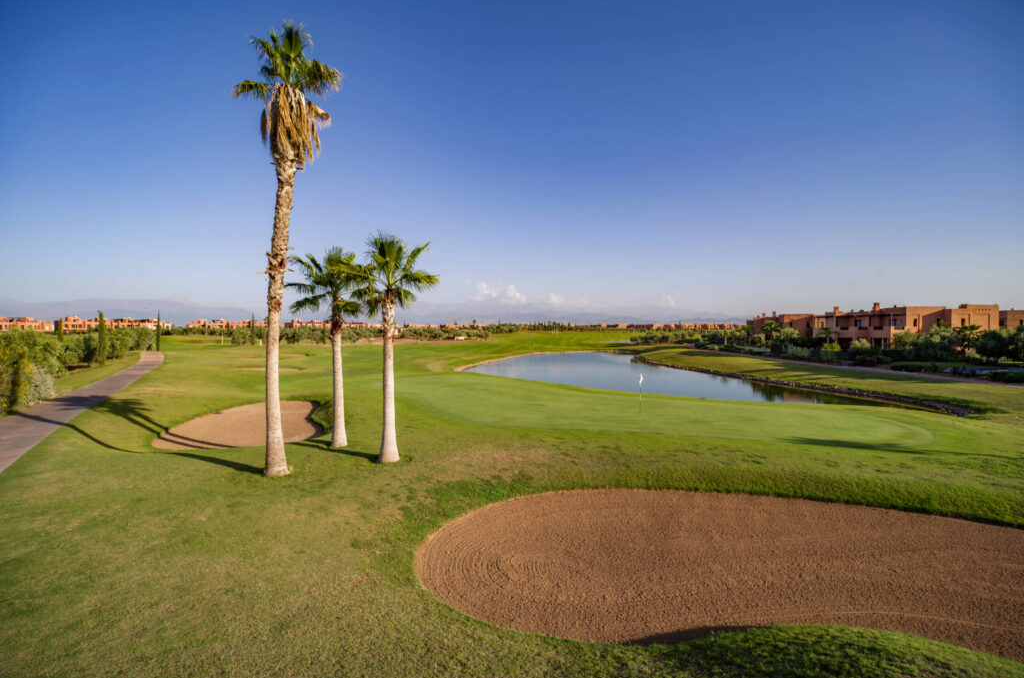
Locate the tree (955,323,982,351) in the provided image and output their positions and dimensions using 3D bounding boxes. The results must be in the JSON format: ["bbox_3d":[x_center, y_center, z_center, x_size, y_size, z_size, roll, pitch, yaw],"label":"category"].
[{"bbox_3d":[57.700,0.130,54.000,3.400,4.300,3.400,0,2,0],"label":"tree"}]

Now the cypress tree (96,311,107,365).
[{"bbox_3d":[-49.500,-0.060,51.500,1.200,6.500,1.200,0,2,0],"label":"cypress tree"}]

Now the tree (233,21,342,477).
[{"bbox_3d":[-6.940,-2.700,13.200,3.400,13.900,3.400,0,2,0],"label":"tree"}]

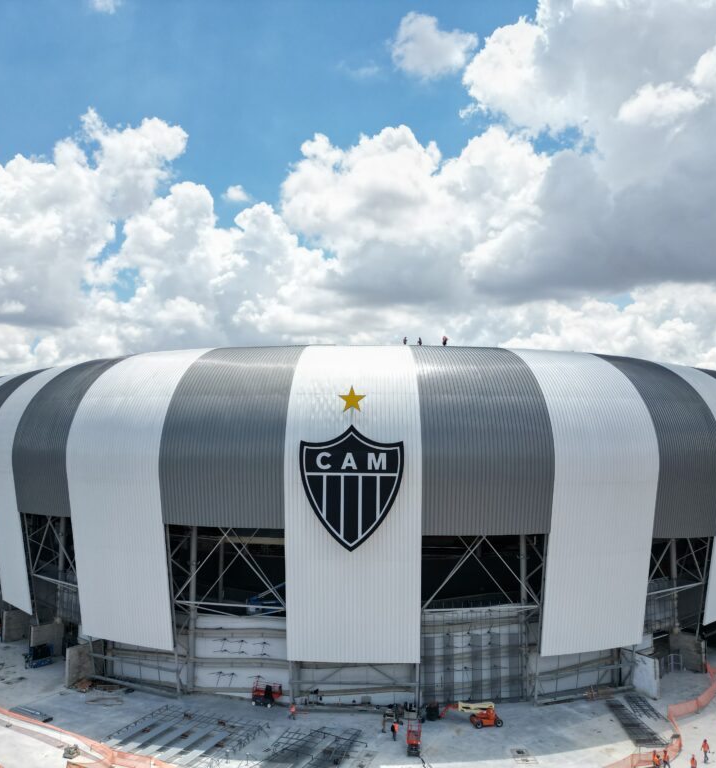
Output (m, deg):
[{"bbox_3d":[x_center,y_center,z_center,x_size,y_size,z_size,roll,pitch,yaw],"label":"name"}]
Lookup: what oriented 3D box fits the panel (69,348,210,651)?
[{"bbox_3d":[-23.718,11.827,79.434,13.761,32.122,11.378,-2,-4,27],"label":"panel"}]

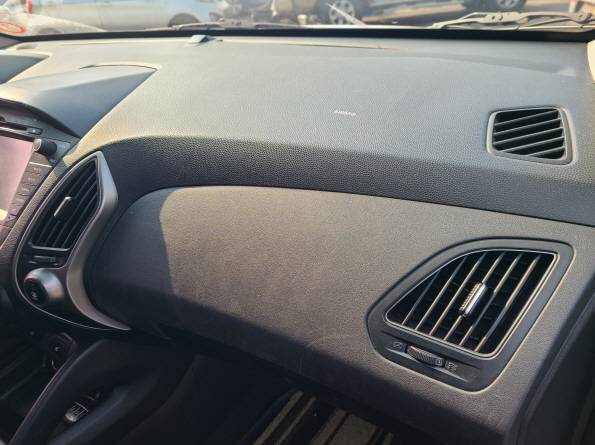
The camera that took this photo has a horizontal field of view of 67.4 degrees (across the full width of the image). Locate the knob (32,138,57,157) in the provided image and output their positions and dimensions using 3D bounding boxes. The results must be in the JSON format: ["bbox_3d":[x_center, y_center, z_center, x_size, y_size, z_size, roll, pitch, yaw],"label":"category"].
[{"bbox_3d":[-0.308,-0.093,0.547,0.018,0.018,0.018,12,-5,23],"label":"knob"}]

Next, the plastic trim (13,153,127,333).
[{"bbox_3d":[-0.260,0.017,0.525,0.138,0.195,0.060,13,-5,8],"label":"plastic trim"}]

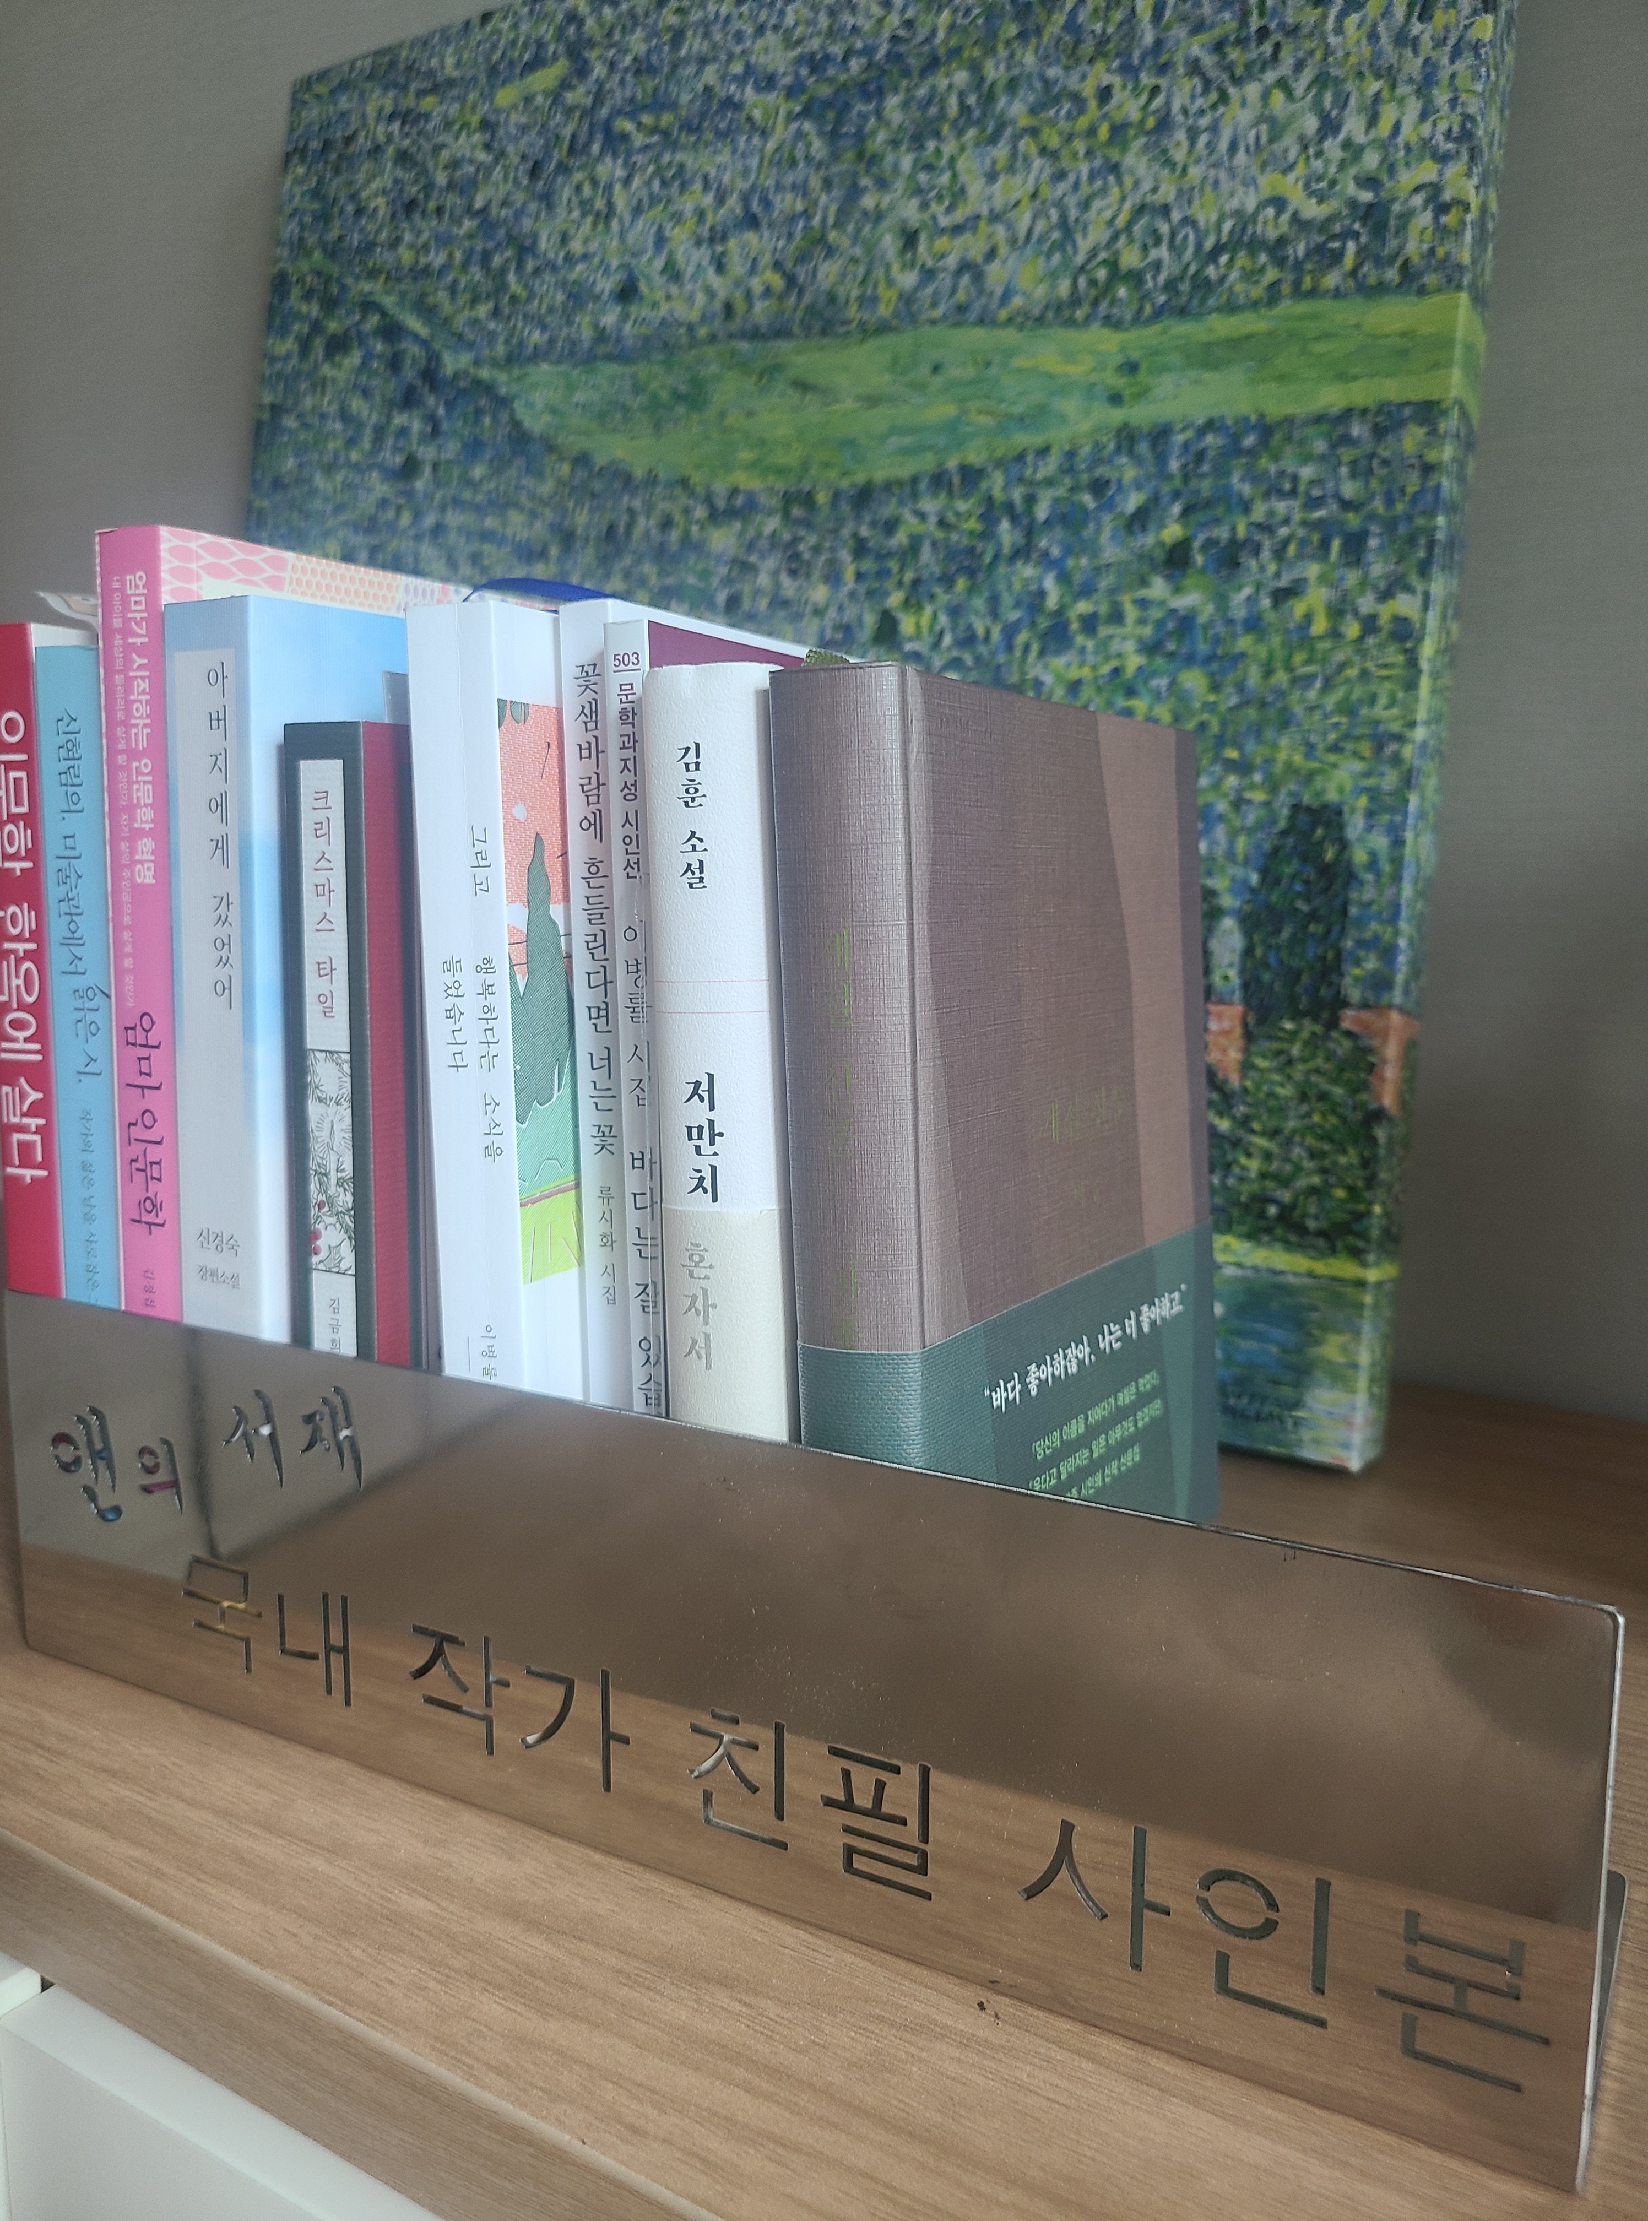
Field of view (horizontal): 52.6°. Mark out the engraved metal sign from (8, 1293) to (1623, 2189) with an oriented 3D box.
[{"bbox_3d":[-0.018,0.082,0.312,0.301,0.079,0.079,5,10,28],"label":"engraved metal sign"}]

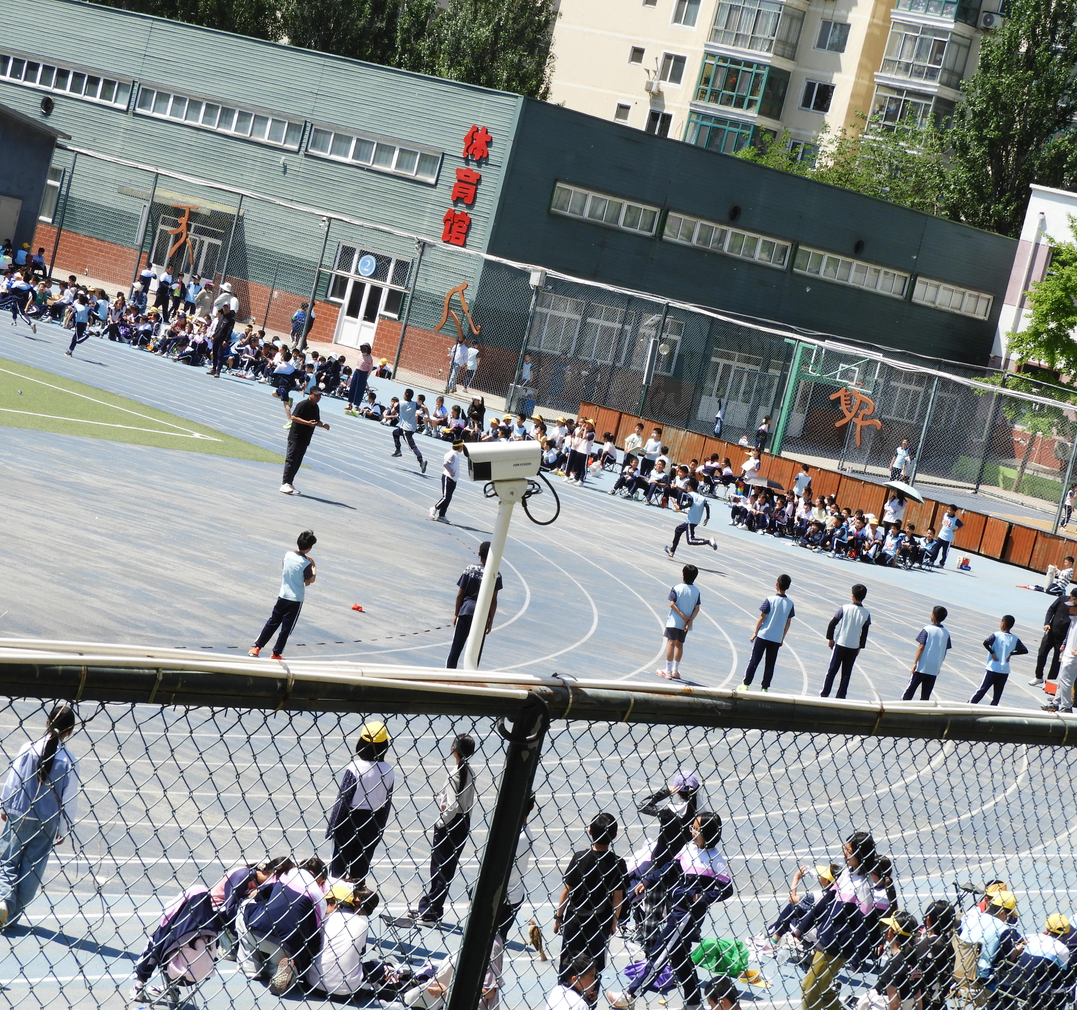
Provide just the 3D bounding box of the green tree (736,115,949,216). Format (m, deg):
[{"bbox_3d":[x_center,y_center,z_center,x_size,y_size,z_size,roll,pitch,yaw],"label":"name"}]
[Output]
[{"bbox_3d":[11.733,-10.103,136.426,8.500,13.200,8.500,17,6,37],"label":"green tree"}]

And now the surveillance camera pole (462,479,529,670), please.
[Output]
[{"bbox_3d":[-0.148,0.222,10.200,0.130,0.600,0.110,12,5,-20],"label":"surveillance camera pole"}]

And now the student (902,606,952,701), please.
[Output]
[{"bbox_3d":[5.232,2.135,44.930,0.450,1.579,0.290,11,6,-33],"label":"student"}]

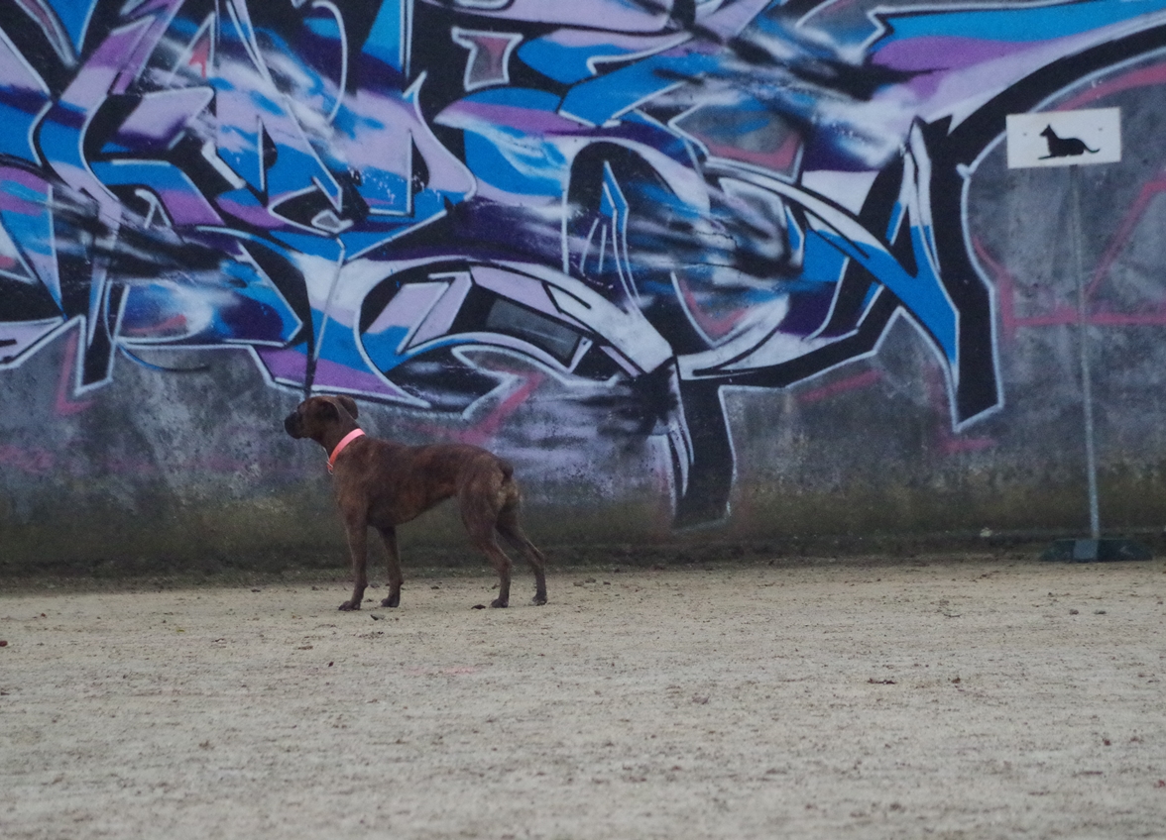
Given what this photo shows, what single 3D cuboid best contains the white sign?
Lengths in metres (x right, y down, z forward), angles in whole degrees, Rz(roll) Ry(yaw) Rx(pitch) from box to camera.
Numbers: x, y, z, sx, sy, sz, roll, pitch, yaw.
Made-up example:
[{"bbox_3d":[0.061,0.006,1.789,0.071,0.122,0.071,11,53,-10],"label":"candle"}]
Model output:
[{"bbox_3d":[1.751,-1.024,38.400,0.416,0.197,0.015,-3,1,0],"label":"white sign"}]

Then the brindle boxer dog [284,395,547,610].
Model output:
[{"bbox_3d":[-0.566,0.282,36.000,0.860,0.720,0.250,-1,1,18],"label":"brindle boxer dog"}]

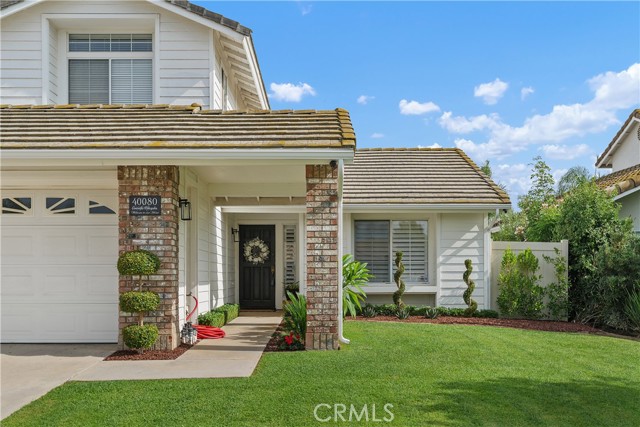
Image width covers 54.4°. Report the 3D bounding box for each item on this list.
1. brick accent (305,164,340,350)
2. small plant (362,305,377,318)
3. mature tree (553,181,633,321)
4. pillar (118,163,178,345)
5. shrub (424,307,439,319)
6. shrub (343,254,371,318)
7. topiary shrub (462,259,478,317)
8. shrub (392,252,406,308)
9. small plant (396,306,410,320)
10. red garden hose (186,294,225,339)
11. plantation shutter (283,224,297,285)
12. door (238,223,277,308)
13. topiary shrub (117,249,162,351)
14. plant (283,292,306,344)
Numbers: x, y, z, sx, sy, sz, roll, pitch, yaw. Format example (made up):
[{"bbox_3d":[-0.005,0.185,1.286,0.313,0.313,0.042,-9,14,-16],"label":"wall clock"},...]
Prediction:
[{"bbox_3d":[0.030,0.585,8.350,0.415,2.430,0.410,0,0,-2],"label":"brick accent"},{"bbox_3d":[0.990,1.957,12.400,0.290,0.270,0.290,0,-3,0],"label":"small plant"},{"bbox_3d":[6.306,0.856,14.400,1.900,3.250,1.900,0,-3,0],"label":"mature tree"},{"bbox_3d":[-2.367,0.619,8.460,0.730,2.450,0.380,0,-3,0],"label":"pillar"},{"bbox_3d":[2.218,1.970,12.300,0.260,0.230,0.260,0,0,-2],"label":"shrub"},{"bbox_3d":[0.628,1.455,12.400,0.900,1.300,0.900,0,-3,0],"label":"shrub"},{"bbox_3d":[3.050,1.495,12.600,0.290,1.150,0.290,0,0,-2],"label":"topiary shrub"},{"bbox_3d":[1.629,1.370,12.700,0.250,1.240,0.250,0,0,-2],"label":"shrub"},{"bbox_3d":[1.644,1.975,12.250,0.270,0.240,0.270,0,0,-2],"label":"small plant"},{"bbox_3d":[-1.739,1.535,9.450,0.570,0.650,0.530,0,0,-2],"label":"red garden hose"},{"bbox_3d":[-0.735,1.061,15.000,0.340,1.600,0.060,0,-3,0],"label":"plantation shutter"},{"bbox_3d":[-1.527,1.305,15.200,0.890,2.040,0.060,0,0,-2],"label":"door"},{"bbox_3d":[-2.323,1.131,8.000,0.550,1.330,0.530,0,-3,0],"label":"topiary shrub"},{"bbox_3d":[-0.329,1.506,9.100,0.450,0.770,0.450,0,-3,0],"label":"plant"}]

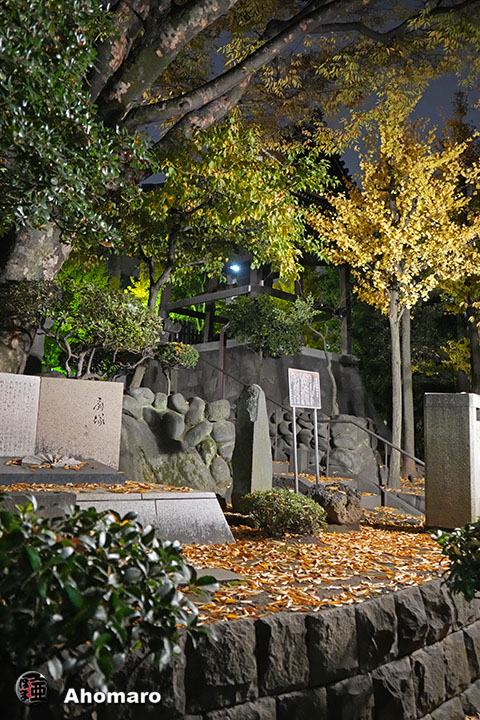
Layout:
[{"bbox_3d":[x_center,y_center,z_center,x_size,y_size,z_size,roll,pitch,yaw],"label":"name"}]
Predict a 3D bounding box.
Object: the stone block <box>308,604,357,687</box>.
[{"bbox_3d":[0.345,1.231,2.685,0.280,0.300,0.230,4,-8,-29],"label":"stone block"}]

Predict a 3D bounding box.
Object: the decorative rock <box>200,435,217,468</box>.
[{"bbox_3d":[-0.349,1.022,6.650,0.172,0.344,0.220,1,-7,-3],"label":"decorative rock"}]

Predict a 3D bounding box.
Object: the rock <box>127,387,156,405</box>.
[{"bbox_3d":[-1.029,0.369,6.199,0.290,0.190,0.240,2,-7,-20],"label":"rock"}]

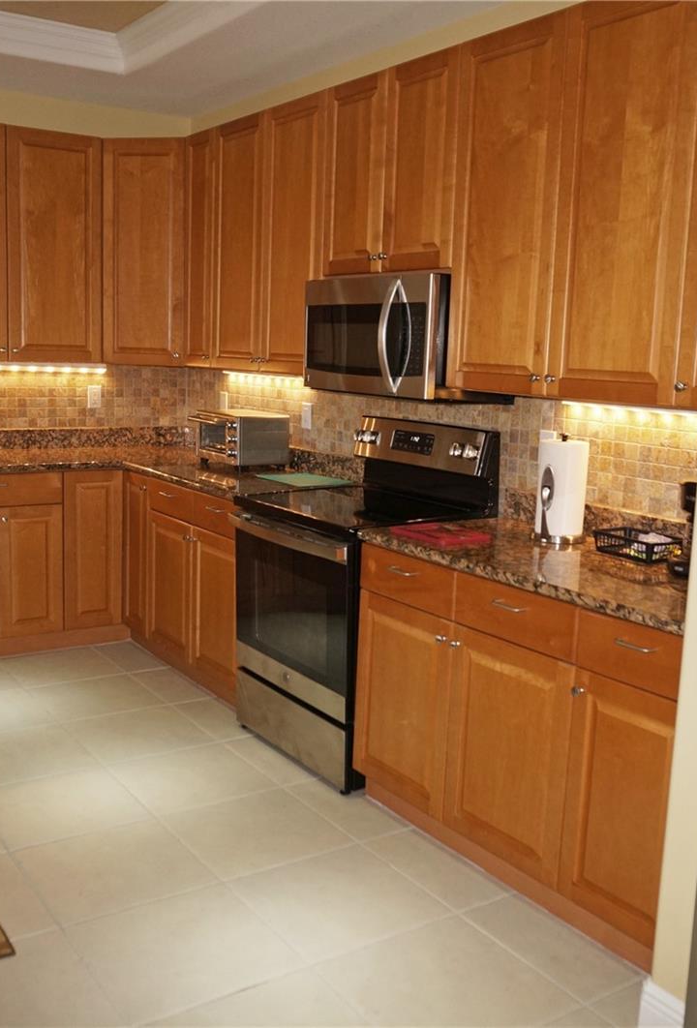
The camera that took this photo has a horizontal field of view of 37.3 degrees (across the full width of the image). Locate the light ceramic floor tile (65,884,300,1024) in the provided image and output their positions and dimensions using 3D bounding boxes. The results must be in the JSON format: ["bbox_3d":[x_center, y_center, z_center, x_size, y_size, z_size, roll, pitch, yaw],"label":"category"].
[{"bbox_3d":[-0.411,1.071,2.541,0.455,0.010,0.455,-4,11,-33],"label":"light ceramic floor tile"}]

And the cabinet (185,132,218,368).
[{"bbox_3d":[-0.558,-1.219,4.858,0.322,1.053,0.299,-4,11,-33],"label":"cabinet"}]

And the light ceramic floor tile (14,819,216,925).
[{"bbox_3d":[-0.665,1.006,2.940,0.455,0.012,0.455,-4,11,-33],"label":"light ceramic floor tile"}]

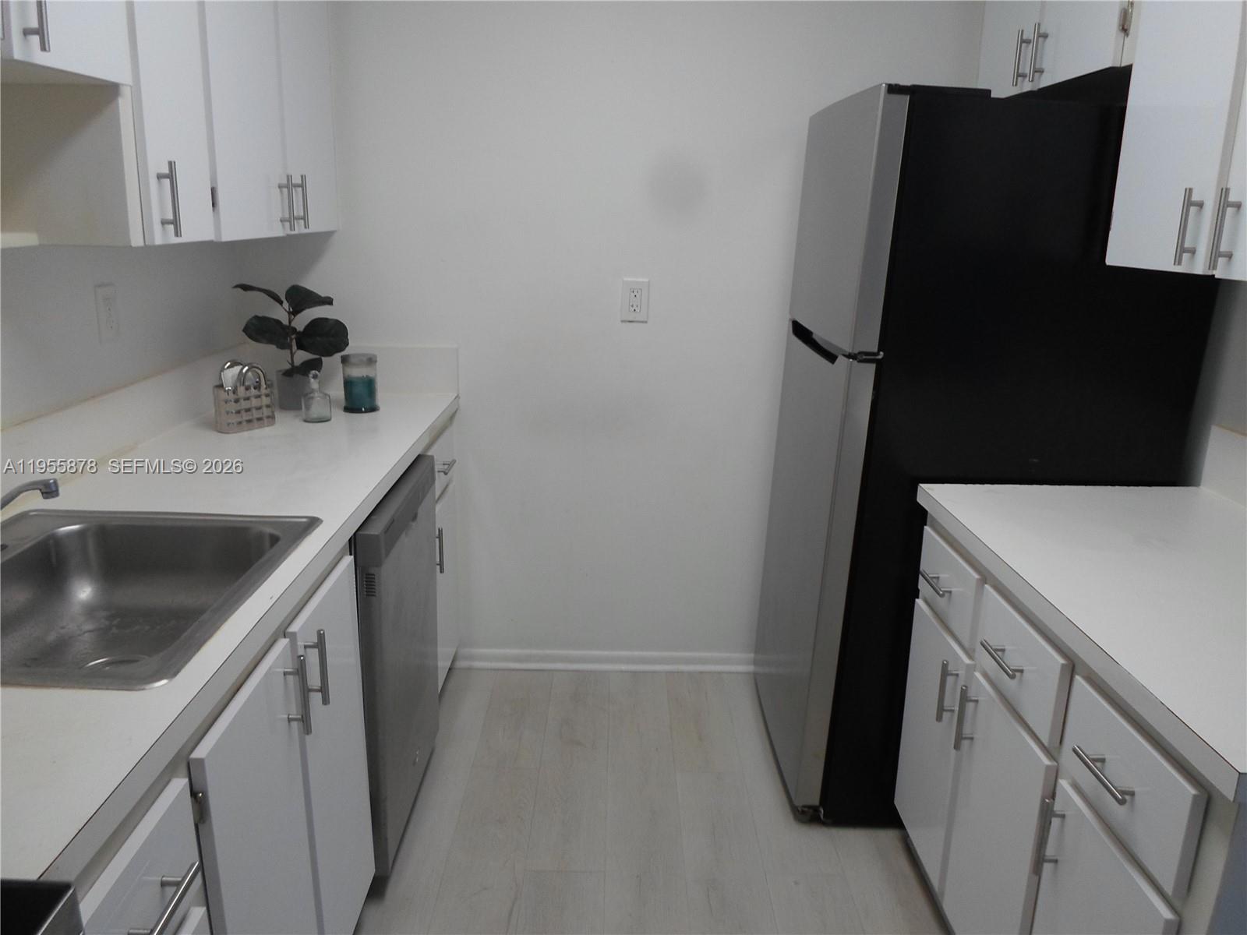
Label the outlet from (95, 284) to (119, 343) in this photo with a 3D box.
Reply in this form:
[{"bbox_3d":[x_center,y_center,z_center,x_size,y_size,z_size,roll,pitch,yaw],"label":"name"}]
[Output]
[{"bbox_3d":[-1.133,-0.337,1.978,0.008,0.124,0.081,1,16,-1],"label":"outlet"}]

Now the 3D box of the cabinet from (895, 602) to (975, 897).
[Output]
[{"bbox_3d":[0.893,0.561,1.847,0.549,0.498,0.290,1,16,-1],"label":"cabinet"}]

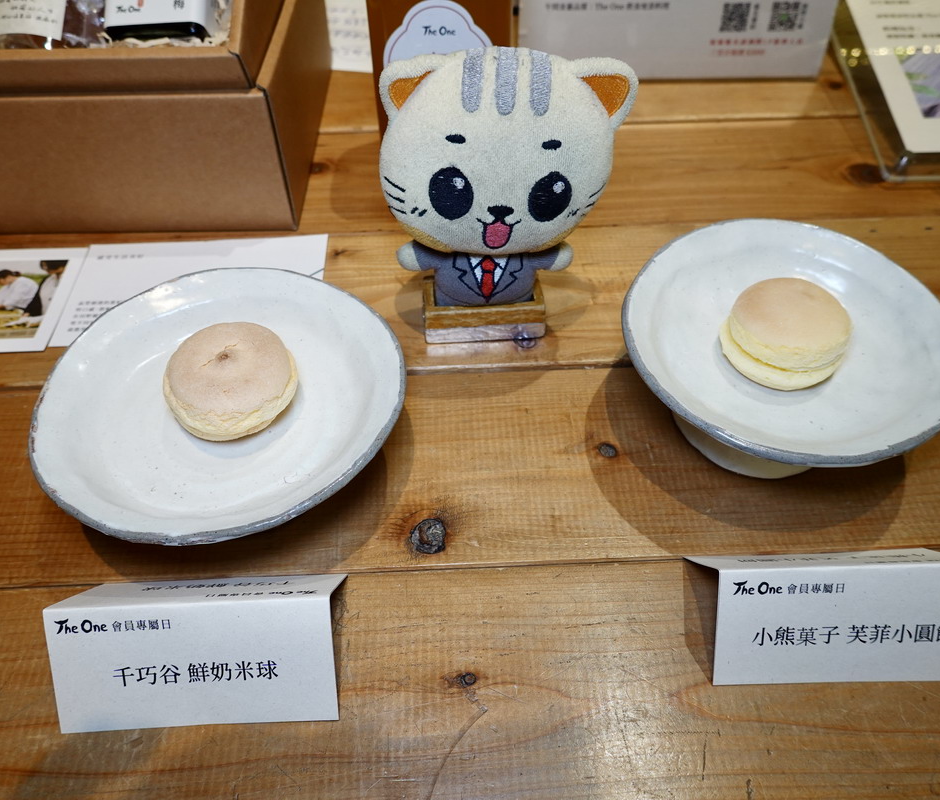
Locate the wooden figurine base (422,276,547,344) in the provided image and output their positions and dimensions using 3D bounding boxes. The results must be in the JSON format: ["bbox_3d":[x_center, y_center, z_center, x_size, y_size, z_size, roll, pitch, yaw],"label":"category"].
[{"bbox_3d":[0.007,-0.050,0.438,0.064,0.023,0.027,-3,49,-2],"label":"wooden figurine base"}]

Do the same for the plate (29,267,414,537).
[{"bbox_3d":[-0.108,0.011,0.367,0.159,0.053,0.159,0,49,1],"label":"plate"}]

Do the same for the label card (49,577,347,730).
[{"bbox_3d":[-0.104,0.088,0.310,0.105,0.038,0.062,-2,49,-1],"label":"label card"}]

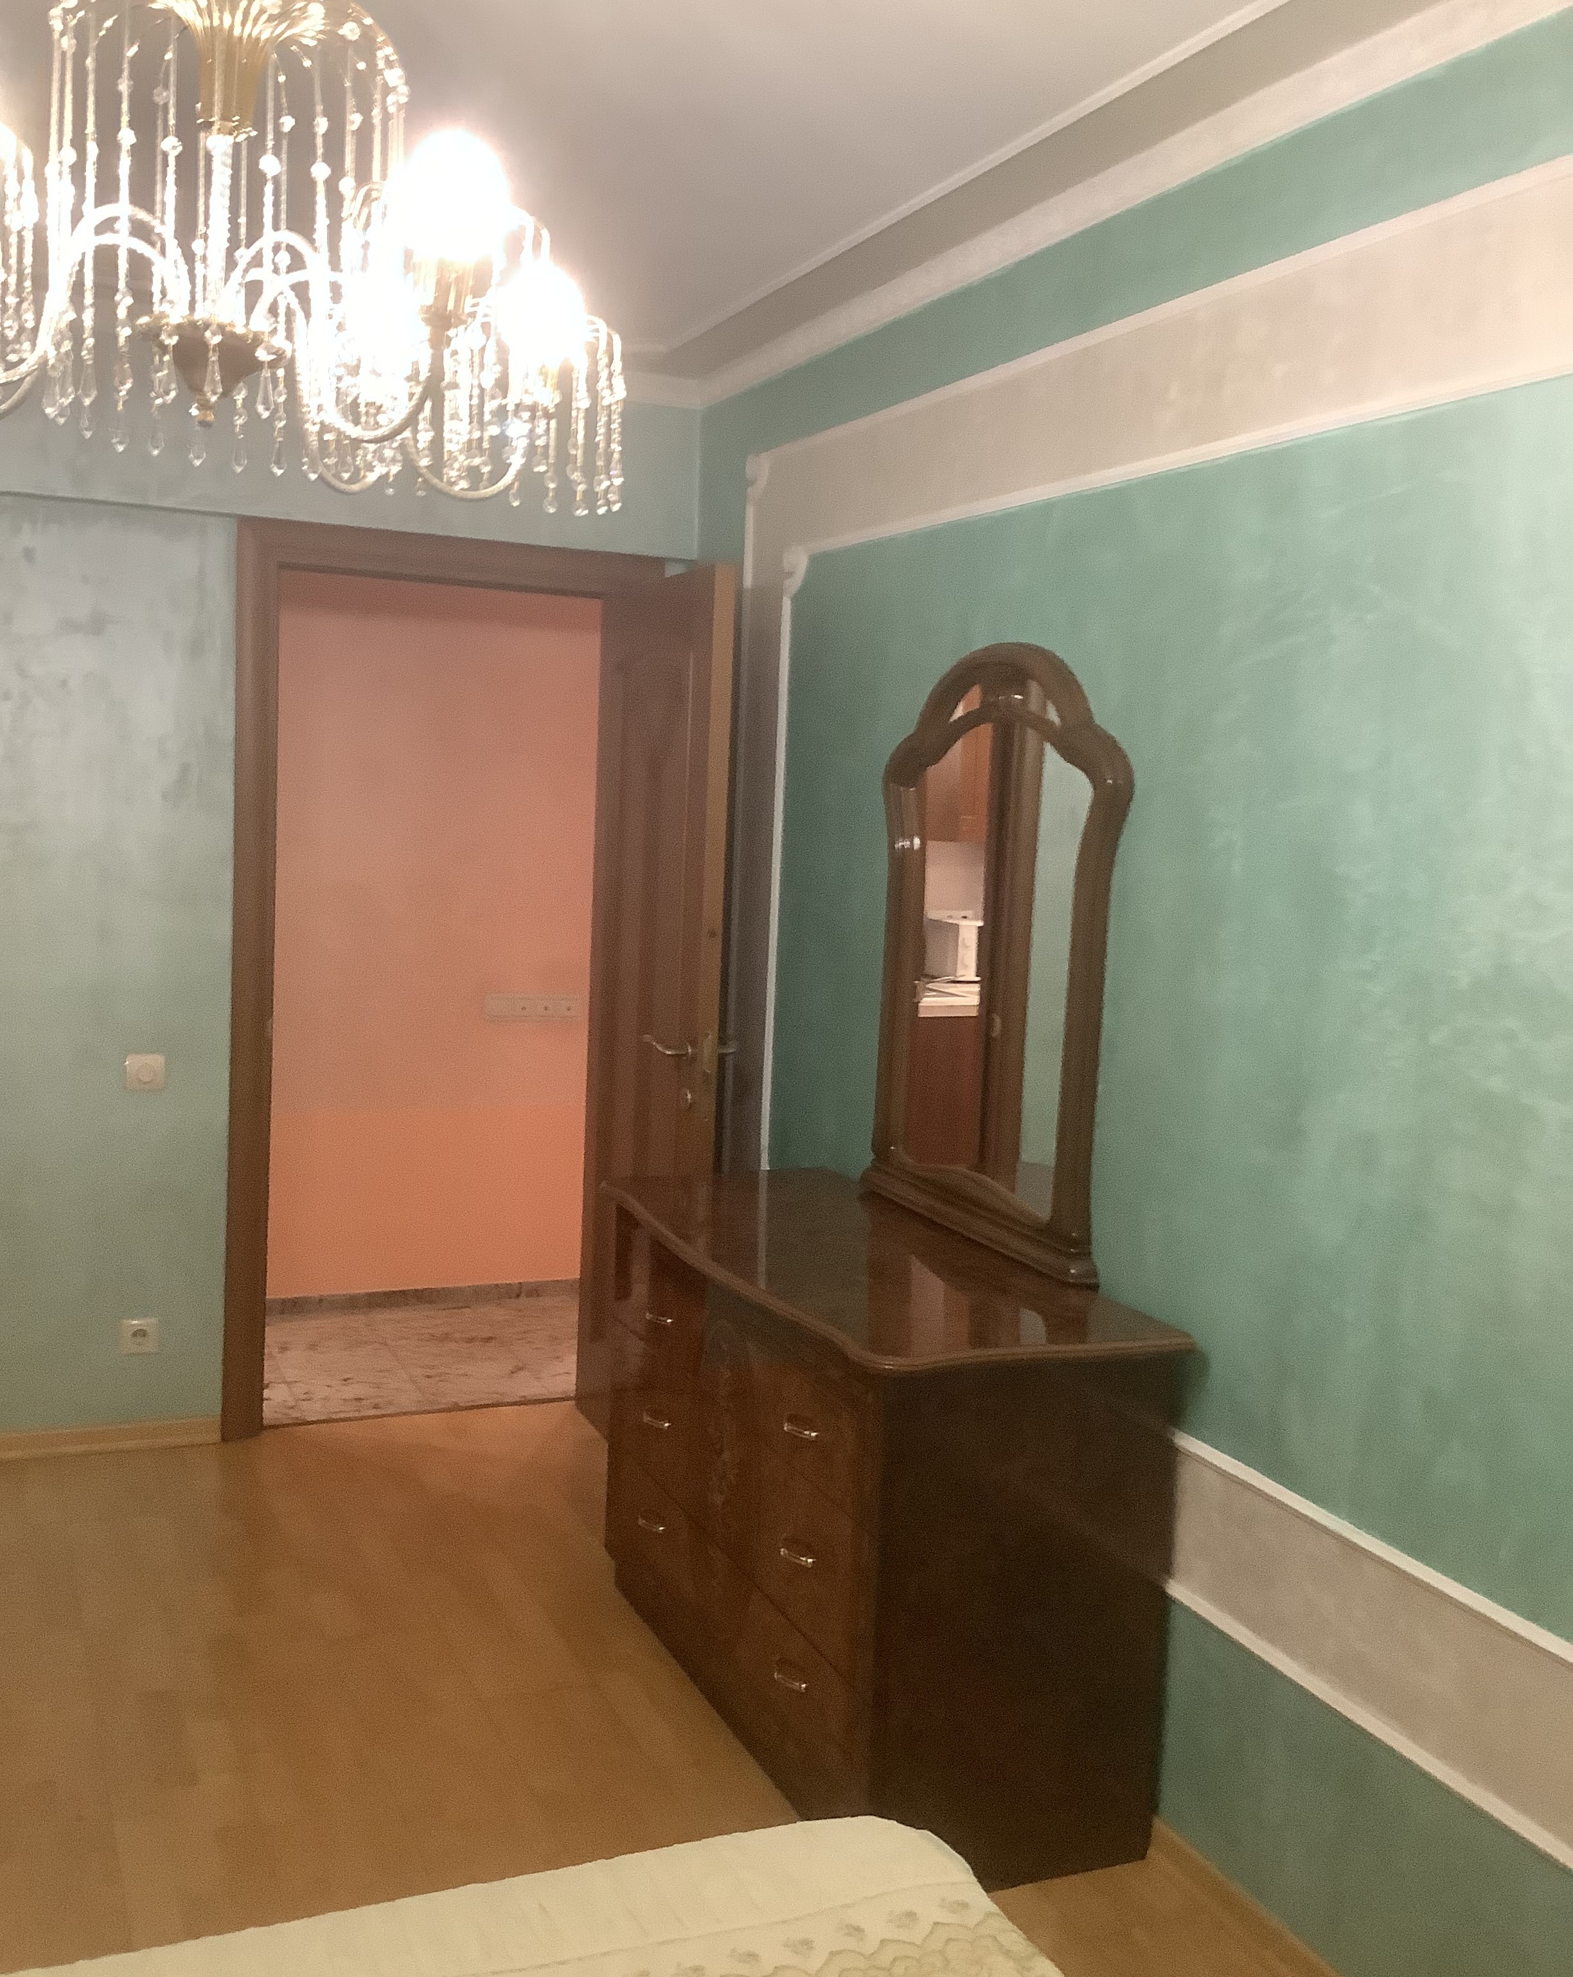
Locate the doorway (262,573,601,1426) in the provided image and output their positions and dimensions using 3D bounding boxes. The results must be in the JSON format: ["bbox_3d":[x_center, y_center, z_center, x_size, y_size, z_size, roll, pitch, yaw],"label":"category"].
[{"bbox_3d":[-0.847,0.046,4.528,0.790,2.003,0.140,0,6,-24],"label":"doorway"}]

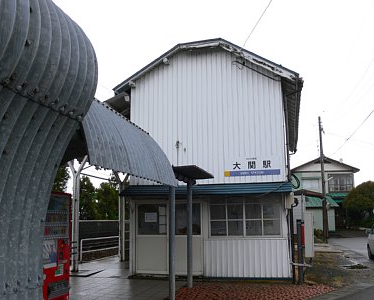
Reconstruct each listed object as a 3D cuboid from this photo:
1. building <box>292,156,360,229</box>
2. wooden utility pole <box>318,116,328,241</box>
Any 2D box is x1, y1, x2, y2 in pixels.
[{"bbox_3d":[12.406,4.275,39.279,6.500,6.460,7.300,-2,-9,6],"label":"building"},{"bbox_3d":[7.680,1.547,22.938,0.300,7.070,0.300,-2,-9,6],"label":"wooden utility pole"}]

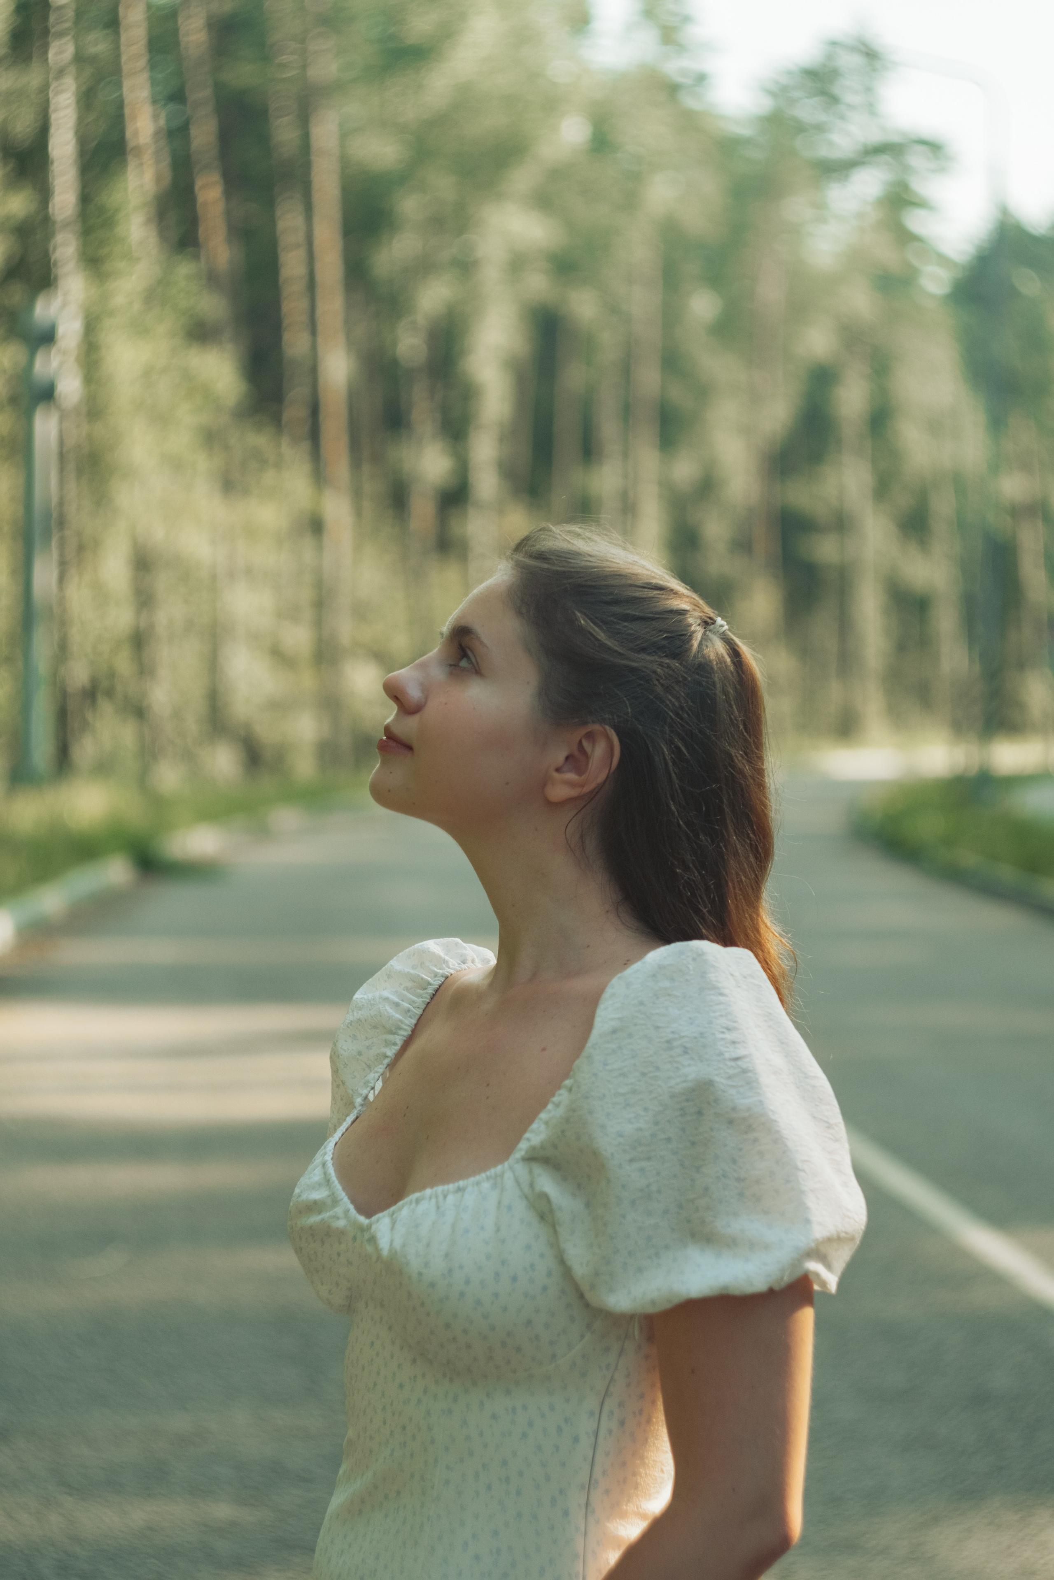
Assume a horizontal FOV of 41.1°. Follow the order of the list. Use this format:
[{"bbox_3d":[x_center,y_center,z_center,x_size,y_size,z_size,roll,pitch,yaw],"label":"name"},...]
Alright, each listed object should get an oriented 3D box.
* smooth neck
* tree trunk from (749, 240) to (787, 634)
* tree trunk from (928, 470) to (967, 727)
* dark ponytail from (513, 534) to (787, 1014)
[{"bbox_3d":[0.019,0.075,0.950,0.130,0.125,0.115,-1,4,-18],"label":"smooth neck"},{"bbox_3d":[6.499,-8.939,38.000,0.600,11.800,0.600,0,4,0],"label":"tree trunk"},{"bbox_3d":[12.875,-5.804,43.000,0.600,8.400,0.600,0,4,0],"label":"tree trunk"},{"bbox_3d":[0.082,-0.017,0.950,0.190,0.320,0.170,-1,4,-10],"label":"dark ponytail"}]

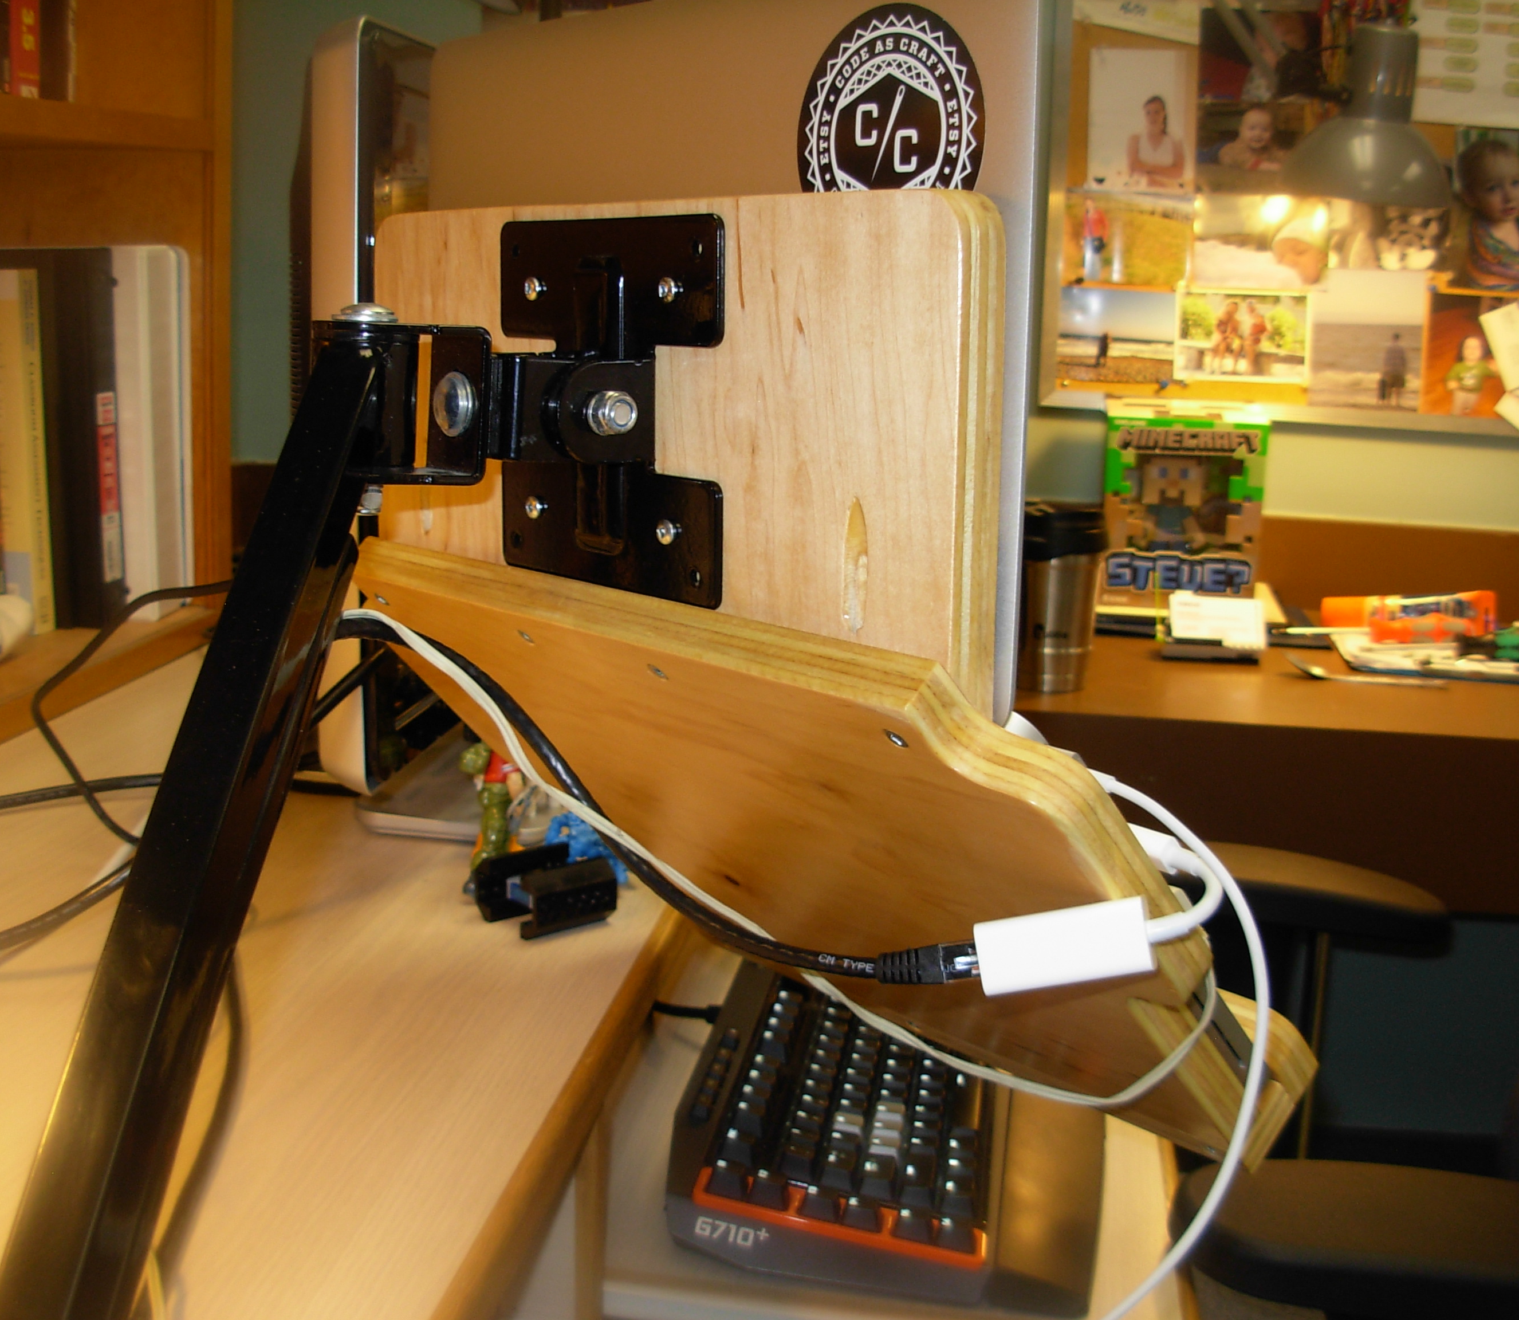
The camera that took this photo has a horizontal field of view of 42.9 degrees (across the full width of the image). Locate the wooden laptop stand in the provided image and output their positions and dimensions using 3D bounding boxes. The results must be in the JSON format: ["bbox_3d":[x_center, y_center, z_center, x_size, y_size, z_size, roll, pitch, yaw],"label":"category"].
[{"bbox_3d":[0.011,-0.004,0.690,0.181,0.315,0.375,-8,16,-40],"label":"wooden laptop stand"}]

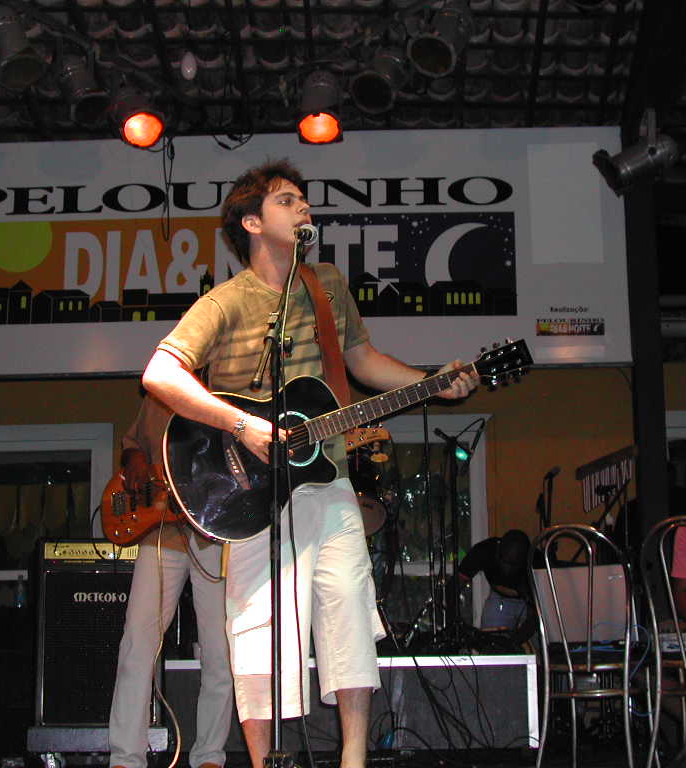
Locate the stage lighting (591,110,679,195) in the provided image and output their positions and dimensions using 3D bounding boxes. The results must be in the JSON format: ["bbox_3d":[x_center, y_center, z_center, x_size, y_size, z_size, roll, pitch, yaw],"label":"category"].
[{"bbox_3d":[1.483,-1.155,7.000,0.380,0.280,0.250,-24,-16,15],"label":"stage lighting"}]

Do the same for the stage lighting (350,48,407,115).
[{"bbox_3d":[0.169,-1.475,6.800,0.240,0.250,0.350,-5,31,24],"label":"stage lighting"}]

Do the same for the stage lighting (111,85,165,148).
[{"bbox_3d":[-1.044,-1.366,7.100,0.240,0.350,0.250,4,-46,-25],"label":"stage lighting"}]

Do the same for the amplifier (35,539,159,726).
[{"bbox_3d":[-1.037,1.060,5.936,0.510,0.780,0.380,1,-10,-7],"label":"amplifier"}]

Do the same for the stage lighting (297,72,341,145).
[{"bbox_3d":[-0.120,-1.412,7.100,0.240,0.360,0.250,-1,-34,0],"label":"stage lighting"}]

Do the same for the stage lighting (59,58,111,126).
[{"bbox_3d":[-1.274,-1.441,6.850,0.240,0.350,0.250,8,-49,-40],"label":"stage lighting"}]

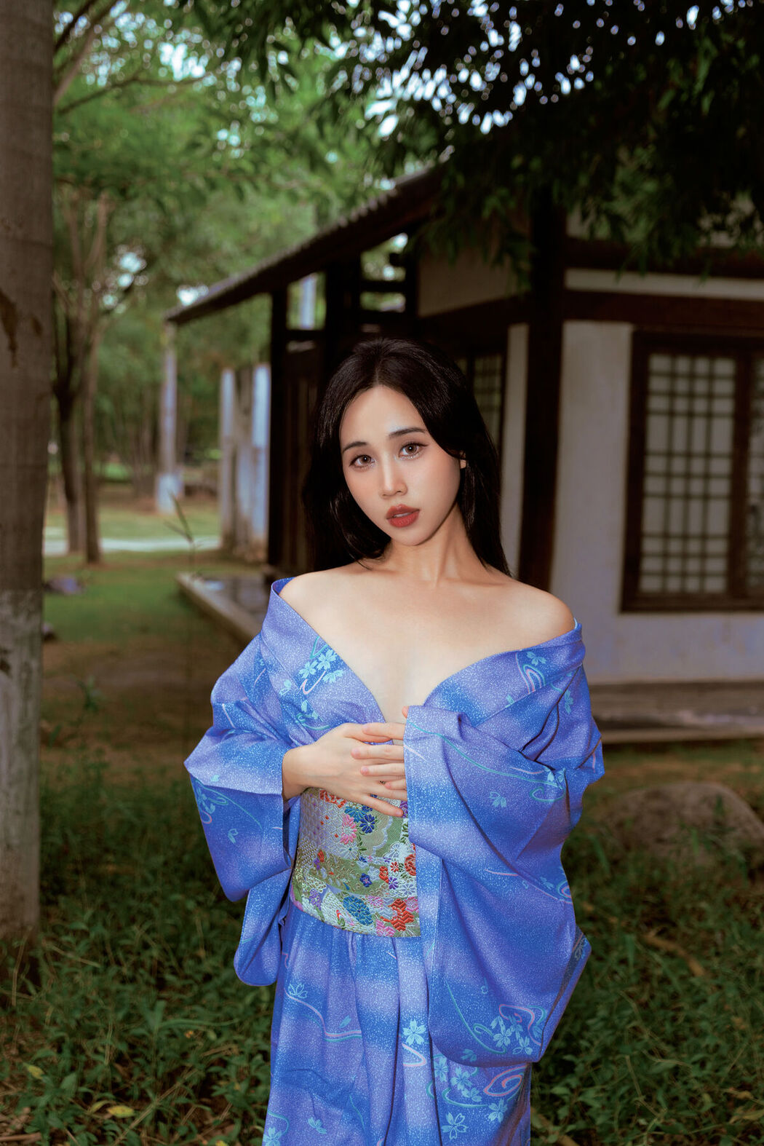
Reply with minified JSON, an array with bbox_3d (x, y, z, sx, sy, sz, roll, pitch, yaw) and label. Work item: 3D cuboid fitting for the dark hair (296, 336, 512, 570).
[{"bbox_3d":[0.030,-0.144,1.750,0.260,0.310,0.240,-3,6,16],"label":"dark hair"}]

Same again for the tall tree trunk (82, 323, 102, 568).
[{"bbox_3d":[-3.044,-1.357,14.700,0.210,2.500,0.210,0,6,-9],"label":"tall tree trunk"}]

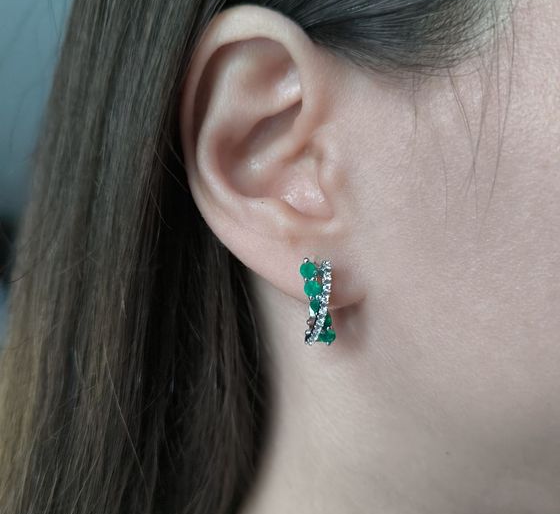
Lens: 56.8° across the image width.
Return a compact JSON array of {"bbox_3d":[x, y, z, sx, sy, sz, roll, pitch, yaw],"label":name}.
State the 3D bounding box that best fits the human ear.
[{"bbox_3d":[-0.003,-0.021,0.111,0.034,0.061,0.020,-10,0,-11],"label":"human ear"}]

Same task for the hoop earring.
[{"bbox_3d":[0.008,0.009,0.109,0.007,0.018,0.013,0,0,-5],"label":"hoop earring"}]

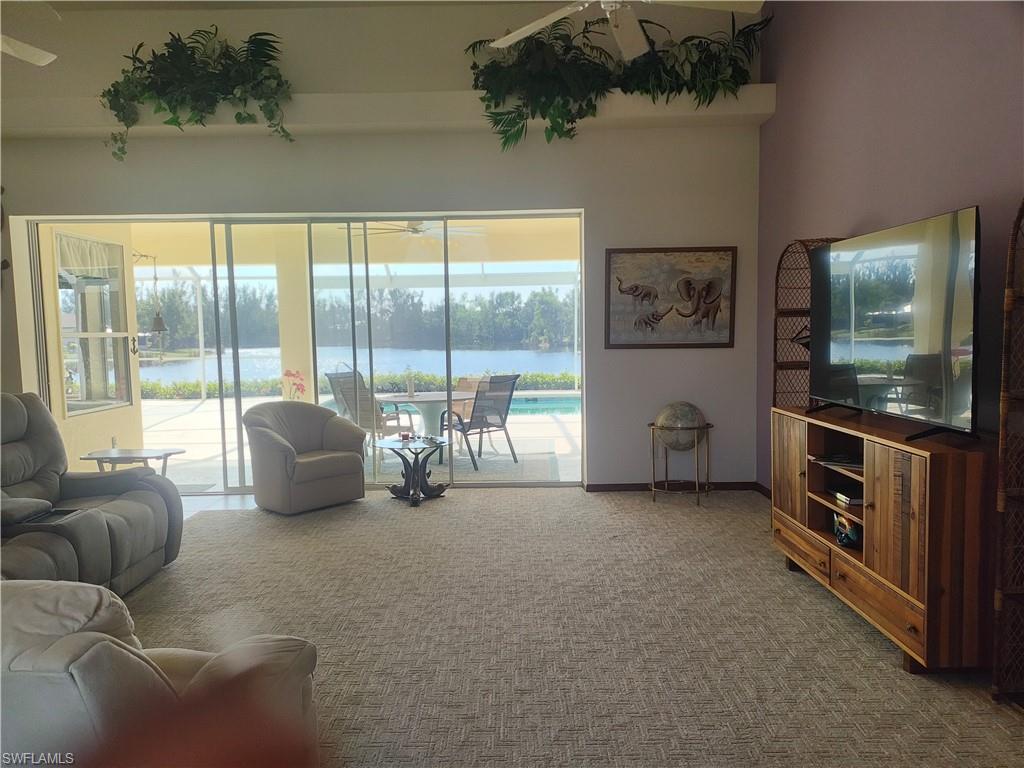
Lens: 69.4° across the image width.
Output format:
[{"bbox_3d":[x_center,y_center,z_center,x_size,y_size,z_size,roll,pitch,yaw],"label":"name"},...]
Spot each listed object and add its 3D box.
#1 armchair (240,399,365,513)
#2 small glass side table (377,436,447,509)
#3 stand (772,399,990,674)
[{"bbox_3d":[-1.784,0.591,6.261,0.790,0.840,0.800,3,6,44],"label":"armchair"},{"bbox_3d":[-0.840,0.746,6.263,0.633,0.503,0.633,-1,4,-1],"label":"small glass side table"},{"bbox_3d":[1.808,0.672,3.637,0.459,0.946,1.629,-1,4,-1],"label":"stand"}]

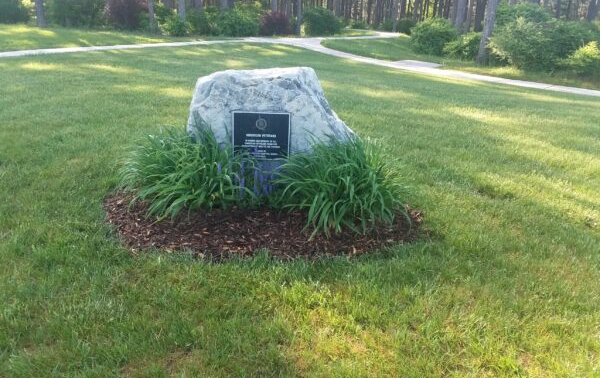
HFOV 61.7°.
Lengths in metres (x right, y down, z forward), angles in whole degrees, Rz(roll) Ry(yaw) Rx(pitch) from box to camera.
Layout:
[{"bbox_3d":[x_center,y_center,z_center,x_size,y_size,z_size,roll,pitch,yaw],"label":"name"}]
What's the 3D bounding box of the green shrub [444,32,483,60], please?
[{"bbox_3d":[5.199,-4.592,16.084,1.291,0.788,1.097,8,21,16],"label":"green shrub"}]

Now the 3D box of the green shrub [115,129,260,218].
[{"bbox_3d":[-0.898,-0.228,4.048,1.085,0.560,0.922,-3,21,-13],"label":"green shrub"}]

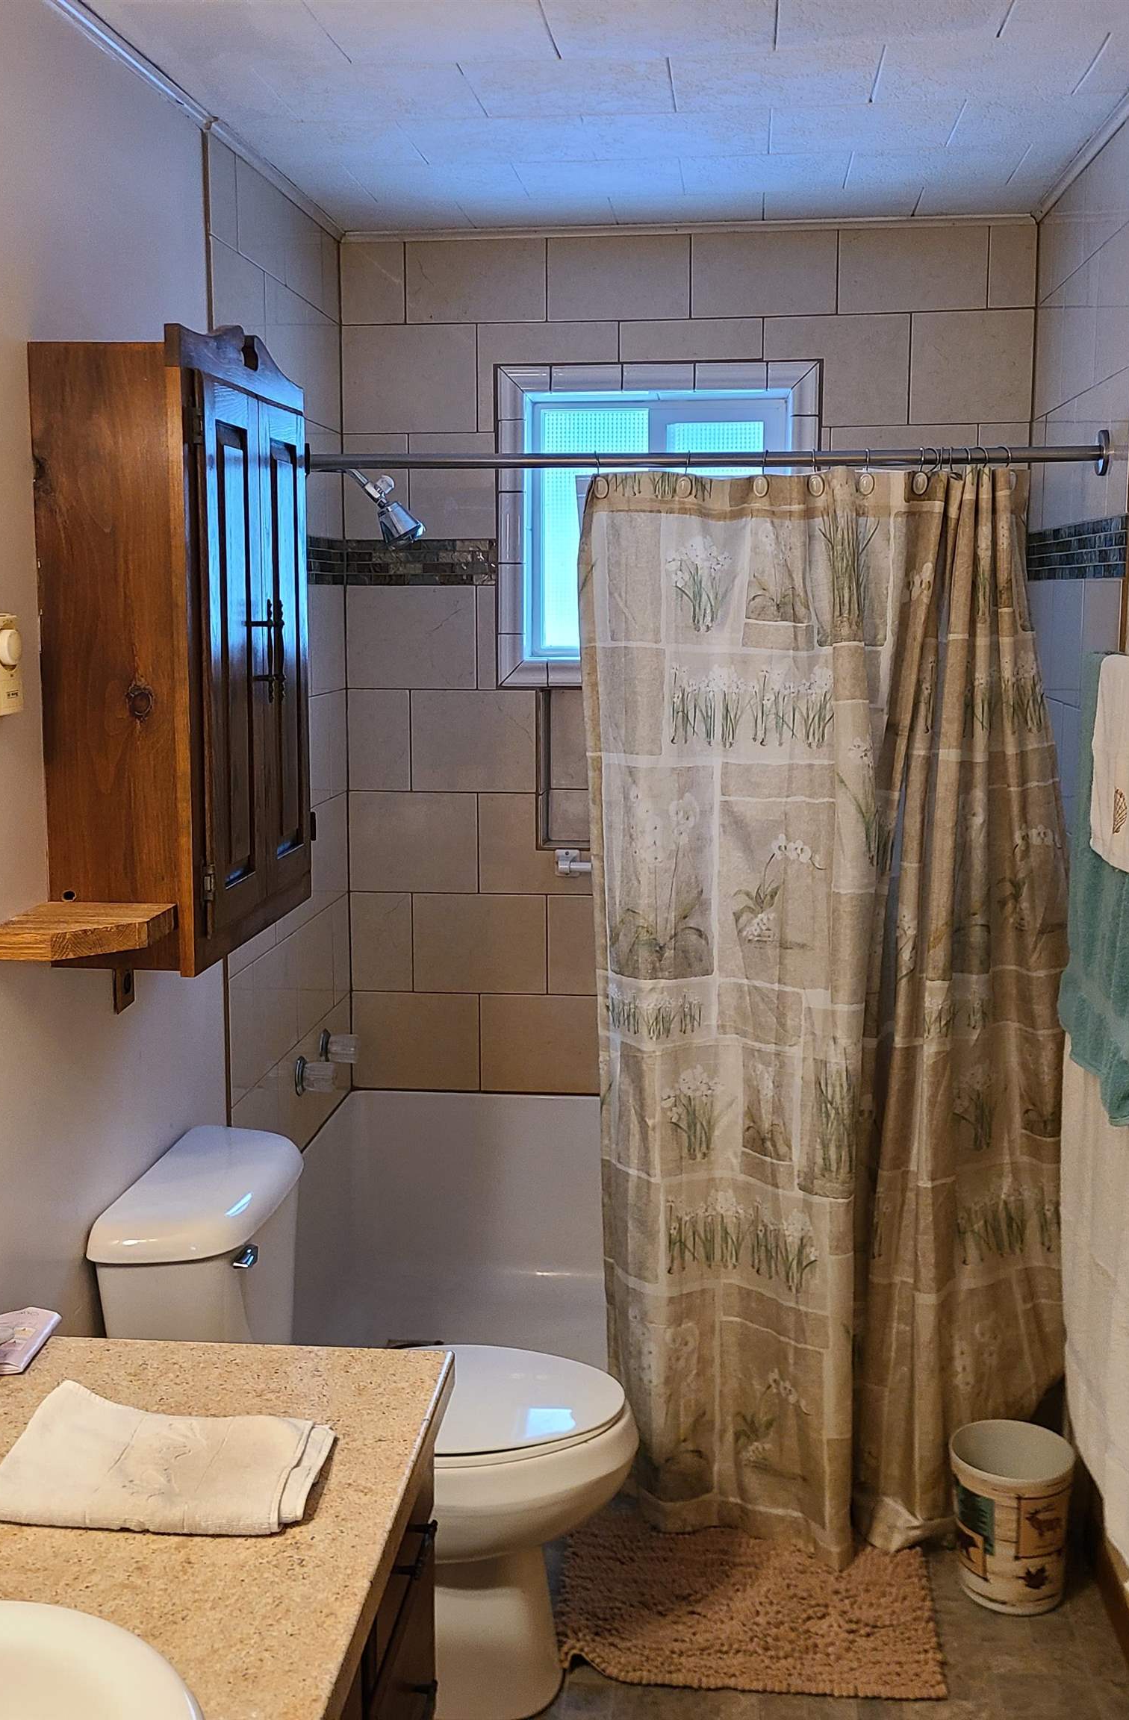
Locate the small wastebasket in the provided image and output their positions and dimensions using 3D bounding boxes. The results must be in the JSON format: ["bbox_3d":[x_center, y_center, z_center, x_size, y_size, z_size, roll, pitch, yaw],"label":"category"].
[{"bbox_3d":[0.724,1.068,2.789,0.200,0.236,0.200,1,9,6],"label":"small wastebasket"}]

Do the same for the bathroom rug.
[{"bbox_3d":[0.292,1.178,2.765,0.595,0.030,0.450,1,9,6],"label":"bathroom rug"}]

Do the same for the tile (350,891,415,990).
[{"bbox_3d":[-0.415,0.188,3.932,0.142,0.229,0.010,1,8,6],"label":"tile"}]

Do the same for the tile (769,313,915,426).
[{"bbox_3d":[0.577,-1.034,3.651,0.305,0.228,0.010,1,9,6],"label":"tile"}]

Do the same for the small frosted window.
[{"bbox_3d":[0.201,-0.723,3.763,0.575,0.579,0.060,1,9,6],"label":"small frosted window"}]

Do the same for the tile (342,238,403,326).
[{"bbox_3d":[-0.411,-1.244,3.719,0.140,0.170,0.010,1,8,6],"label":"tile"}]

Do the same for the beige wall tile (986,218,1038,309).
[{"bbox_3d":[0.934,-1.228,3.585,0.101,0.168,0.010,1,9,6],"label":"beige wall tile"}]

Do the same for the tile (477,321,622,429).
[{"bbox_3d":[-0.032,-1.039,3.709,0.306,0.225,0.010,1,8,6],"label":"tile"}]

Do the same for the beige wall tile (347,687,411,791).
[{"bbox_3d":[-0.417,-0.269,3.888,0.143,0.230,0.010,1,9,6],"label":"beige wall tile"}]

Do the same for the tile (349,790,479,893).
[{"bbox_3d":[-0.339,-0.039,3.890,0.294,0.228,0.010,1,8,6],"label":"tile"}]

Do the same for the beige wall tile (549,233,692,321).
[{"bbox_3d":[0.117,-1.240,3.668,0.305,0.168,0.010,1,9,6],"label":"beige wall tile"}]

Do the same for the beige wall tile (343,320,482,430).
[{"bbox_3d":[-0.337,-1.048,3.744,0.296,0.228,0.010,1,9,6],"label":"beige wall tile"}]

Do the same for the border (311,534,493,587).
[{"bbox_3d":[-0.333,-0.659,3.813,0.364,0.101,0.012,1,9,6],"label":"border"}]

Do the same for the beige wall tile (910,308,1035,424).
[{"bbox_3d":[0.856,-1.033,3.617,0.252,0.229,0.010,1,8,6],"label":"beige wall tile"}]

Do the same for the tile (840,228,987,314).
[{"bbox_3d":[0.733,-1.237,3.622,0.308,0.176,0.010,1,9,6],"label":"tile"}]

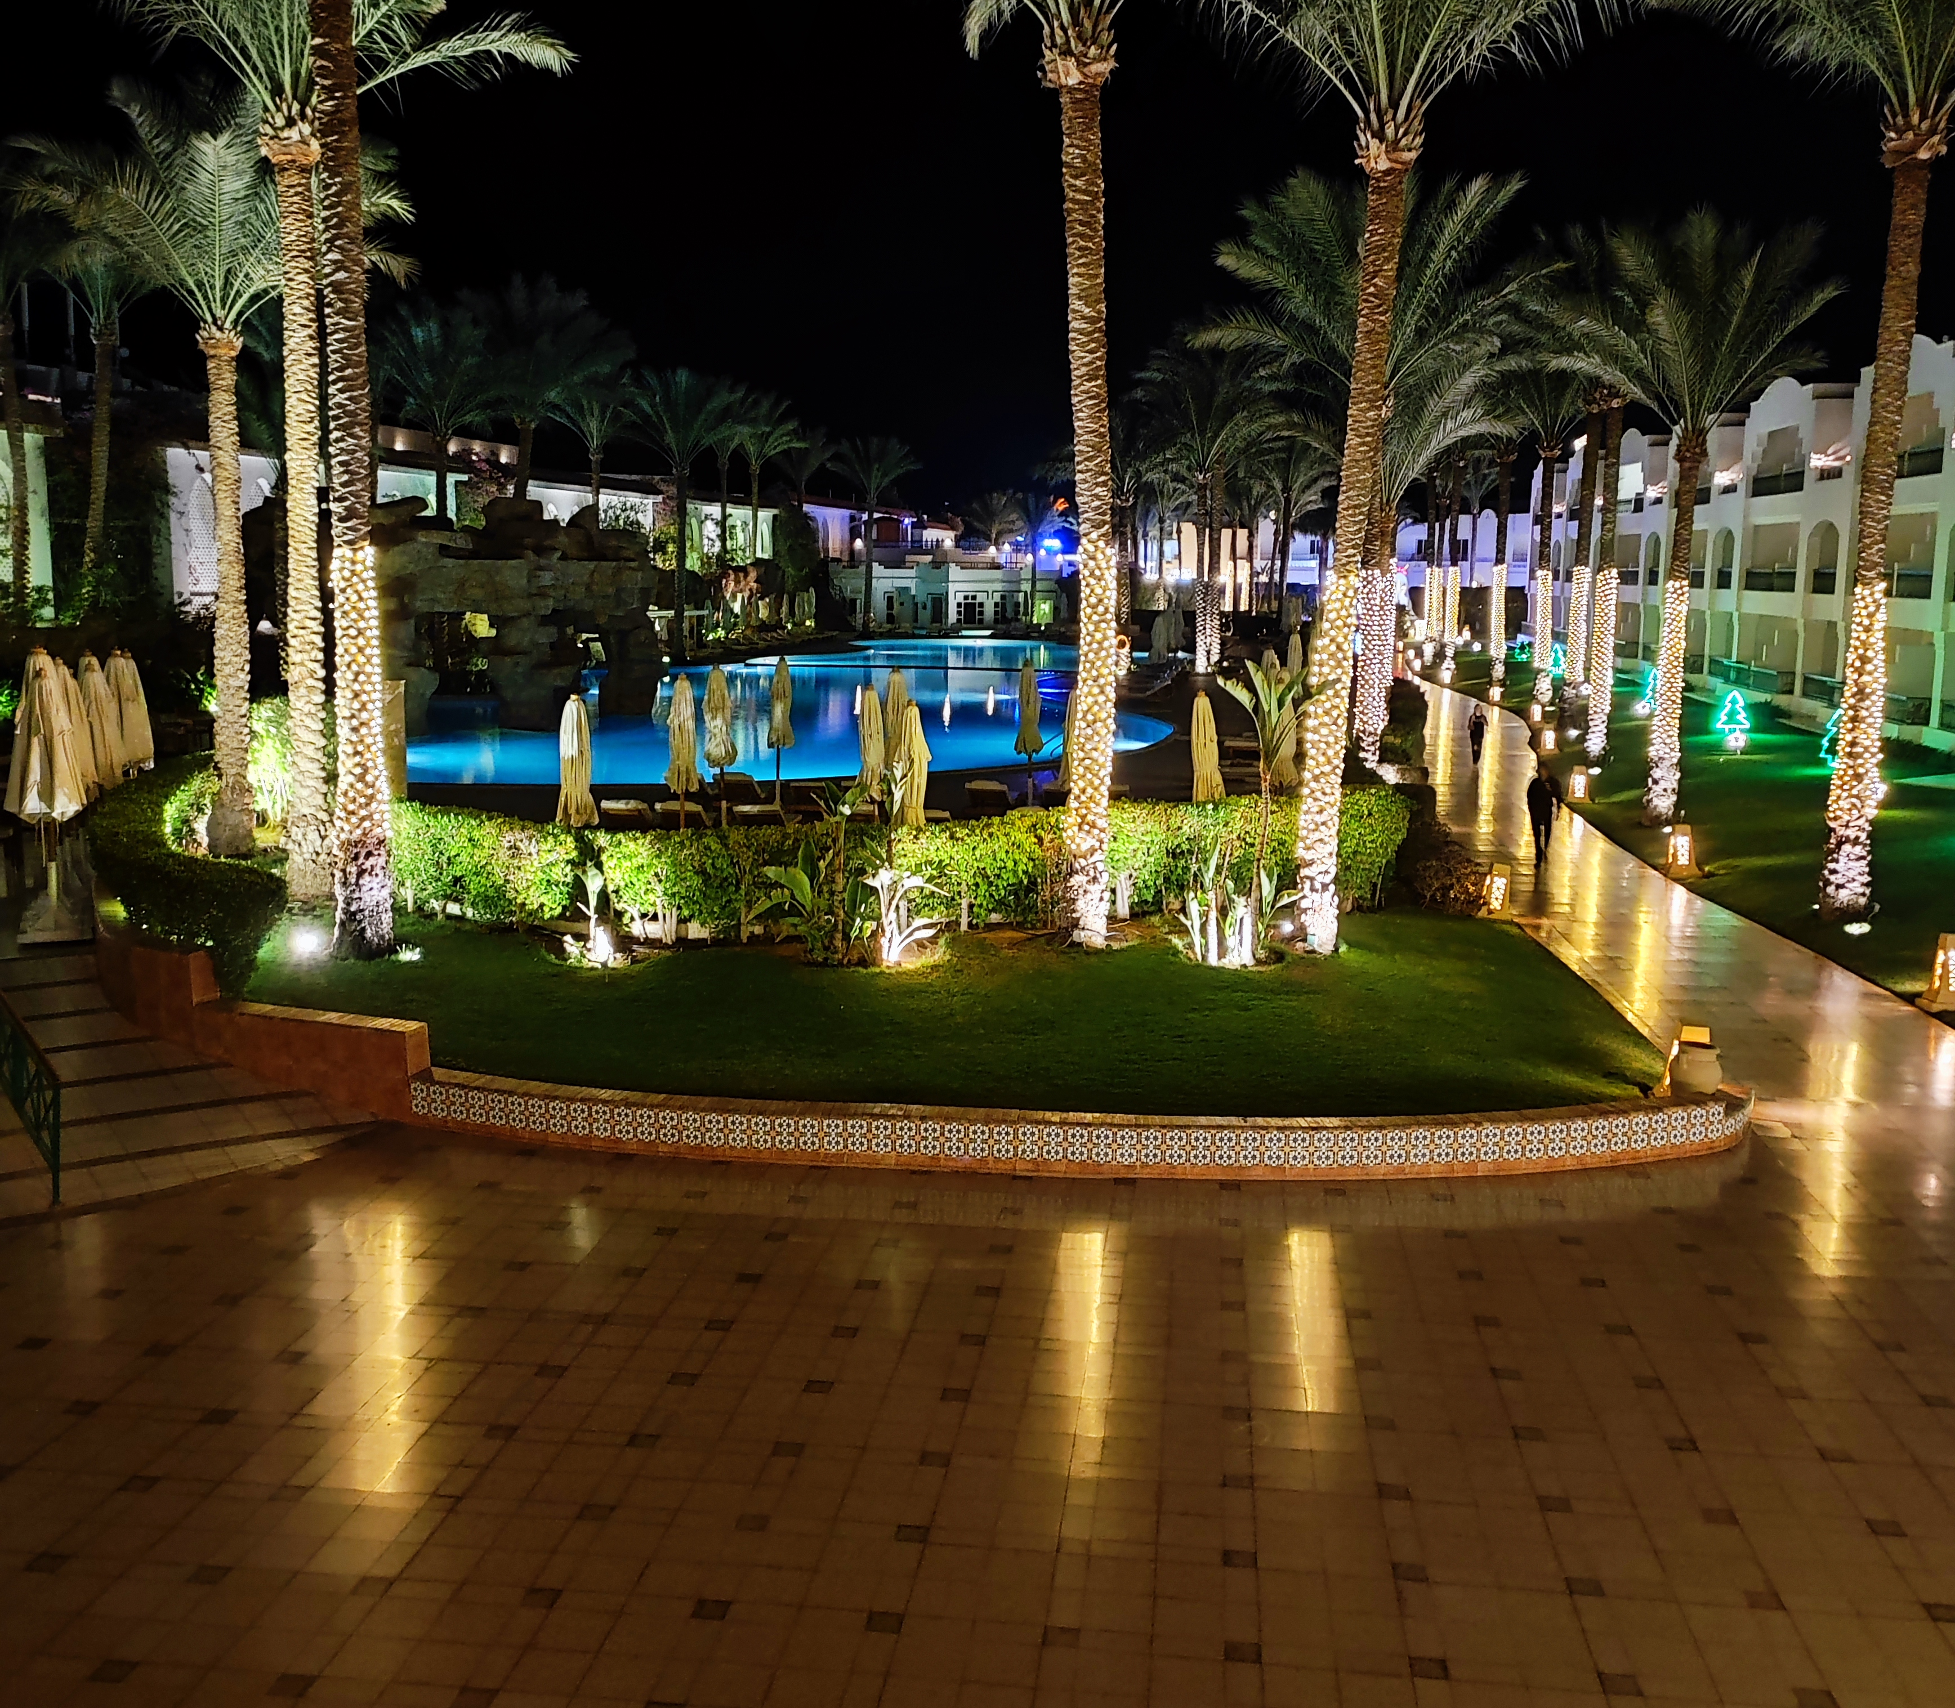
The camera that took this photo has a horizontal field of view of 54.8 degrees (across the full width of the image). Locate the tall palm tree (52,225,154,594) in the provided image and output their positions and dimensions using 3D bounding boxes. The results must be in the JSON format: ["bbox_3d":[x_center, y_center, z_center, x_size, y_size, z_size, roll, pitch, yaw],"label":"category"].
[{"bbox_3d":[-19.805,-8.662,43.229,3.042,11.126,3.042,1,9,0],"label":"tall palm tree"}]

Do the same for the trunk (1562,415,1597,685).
[{"bbox_3d":[19.278,-8.887,60.325,0.580,9.749,0.580,3,9,17],"label":"trunk"}]

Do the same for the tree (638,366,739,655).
[{"bbox_3d":[-13.782,-15.796,88.665,5.500,13.642,5.500,1,8,0],"label":"tree"}]

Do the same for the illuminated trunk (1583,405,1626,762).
[{"bbox_3d":[15.811,-6.780,47.520,0.620,8.912,0.620,1,9,0],"label":"illuminated trunk"}]

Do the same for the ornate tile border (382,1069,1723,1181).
[{"bbox_3d":[0.949,2.477,17.271,12.750,0.470,1.750,1,8,0],"label":"ornate tile border"}]

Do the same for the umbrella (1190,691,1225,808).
[{"bbox_3d":[3.182,-0.957,26.439,0.520,2.632,0.520,1,8,0],"label":"umbrella"}]

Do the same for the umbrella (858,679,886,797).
[{"bbox_3d":[-1.432,-1.091,25.650,0.450,2.450,0.450,0,9,-3],"label":"umbrella"}]

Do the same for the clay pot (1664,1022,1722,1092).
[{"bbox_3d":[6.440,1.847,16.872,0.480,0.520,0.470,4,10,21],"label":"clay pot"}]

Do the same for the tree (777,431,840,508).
[{"bbox_3d":[-11.707,-21.660,128.230,4.900,13.720,4.900,1,8,0],"label":"tree"}]

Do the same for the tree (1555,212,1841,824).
[{"bbox_3d":[13.320,-6.261,35.821,5.582,11.418,5.582,1,9,0],"label":"tree"}]

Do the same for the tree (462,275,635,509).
[{"bbox_3d":[-13.406,-11.521,58.959,5.200,12.586,5.200,-1,9,-13],"label":"tree"}]

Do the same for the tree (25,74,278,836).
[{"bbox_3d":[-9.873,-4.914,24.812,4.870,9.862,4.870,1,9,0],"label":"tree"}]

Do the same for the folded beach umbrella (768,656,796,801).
[{"bbox_3d":[-3.479,-2.150,33.552,0.480,2.772,0.480,1,8,0],"label":"folded beach umbrella"}]

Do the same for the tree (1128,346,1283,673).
[{"bbox_3d":[8.895,-13.349,73.810,5.900,12.642,5.900,2,9,7],"label":"tree"}]

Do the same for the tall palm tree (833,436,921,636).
[{"bbox_3d":[-6.408,-20.092,119.259,5.520,12.359,5.520,1,9,0],"label":"tall palm tree"}]

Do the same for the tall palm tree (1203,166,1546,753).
[{"bbox_3d":[8.977,-8.798,43.430,7.794,13.554,7.794,1,9,0],"label":"tall palm tree"}]

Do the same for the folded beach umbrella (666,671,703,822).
[{"bbox_3d":[-4.473,-1.415,28.810,0.550,2.683,0.550,1,8,0],"label":"folded beach umbrella"}]

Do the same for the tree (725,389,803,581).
[{"bbox_3d":[-11.879,-17.980,102.491,4.800,13.960,4.800,1,8,0],"label":"tree"}]

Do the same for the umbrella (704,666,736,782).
[{"bbox_3d":[-4.049,-1.734,29.591,0.500,2.450,0.500,0,9,-8],"label":"umbrella"}]

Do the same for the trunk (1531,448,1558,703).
[{"bbox_3d":[21.419,-10.431,70.994,0.580,9.598,0.580,3,9,16],"label":"trunk"}]

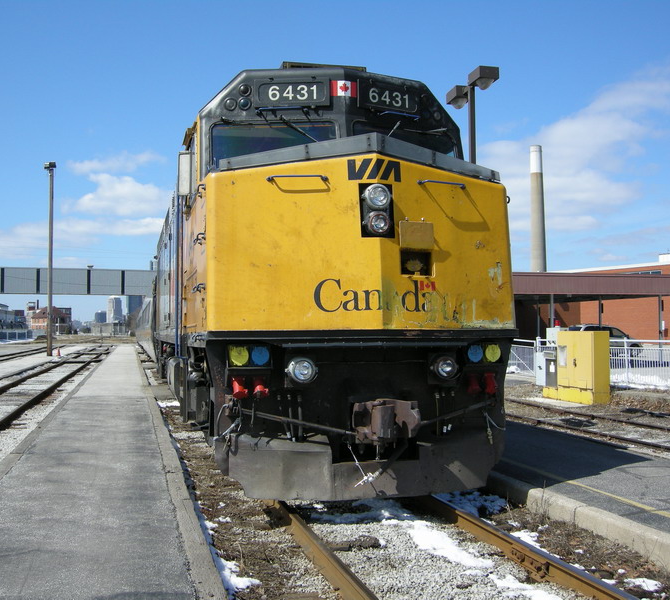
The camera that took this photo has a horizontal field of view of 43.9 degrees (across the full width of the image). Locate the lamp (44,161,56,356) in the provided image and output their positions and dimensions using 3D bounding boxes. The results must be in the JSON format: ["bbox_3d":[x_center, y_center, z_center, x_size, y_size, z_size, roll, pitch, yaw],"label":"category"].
[{"bbox_3d":[-18.465,-2.680,54.000,0.750,12.600,0.600,1,-2,-14],"label":"lamp"}]

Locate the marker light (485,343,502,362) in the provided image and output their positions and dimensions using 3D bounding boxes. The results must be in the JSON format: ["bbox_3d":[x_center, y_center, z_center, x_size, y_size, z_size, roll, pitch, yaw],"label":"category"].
[{"bbox_3d":[1.556,0.515,8.170,0.175,0.185,0.090,1,-2,-14],"label":"marker light"}]

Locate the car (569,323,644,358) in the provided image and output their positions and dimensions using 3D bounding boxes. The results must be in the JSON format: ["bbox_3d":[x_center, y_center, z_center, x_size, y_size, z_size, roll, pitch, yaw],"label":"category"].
[{"bbox_3d":[15.940,2.459,49.300,4.500,1.830,1.830,1,-2,-16],"label":"car"}]

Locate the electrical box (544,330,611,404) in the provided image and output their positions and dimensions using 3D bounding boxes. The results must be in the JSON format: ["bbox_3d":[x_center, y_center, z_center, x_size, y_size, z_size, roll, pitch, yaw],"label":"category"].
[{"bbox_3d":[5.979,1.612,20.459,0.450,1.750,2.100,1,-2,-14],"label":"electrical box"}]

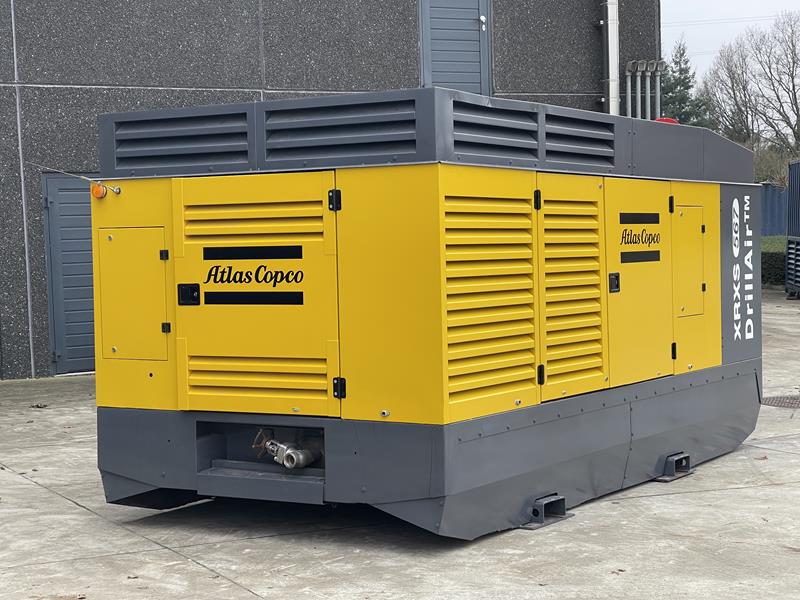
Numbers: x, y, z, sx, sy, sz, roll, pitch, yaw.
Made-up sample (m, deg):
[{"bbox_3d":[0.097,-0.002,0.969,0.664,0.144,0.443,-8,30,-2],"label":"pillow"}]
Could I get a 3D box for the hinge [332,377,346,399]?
[{"bbox_3d":[-0.279,0.411,6.906,0.074,0.096,0.024,0,2,32],"label":"hinge"}]

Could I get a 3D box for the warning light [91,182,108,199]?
[{"bbox_3d":[-1.545,-0.559,7.626,0.075,0.078,0.055,0,2,32],"label":"warning light"}]

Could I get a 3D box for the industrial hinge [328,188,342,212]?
[{"bbox_3d":[-0.300,-0.462,6.879,0.072,0.096,0.024,0,2,32],"label":"industrial hinge"}]

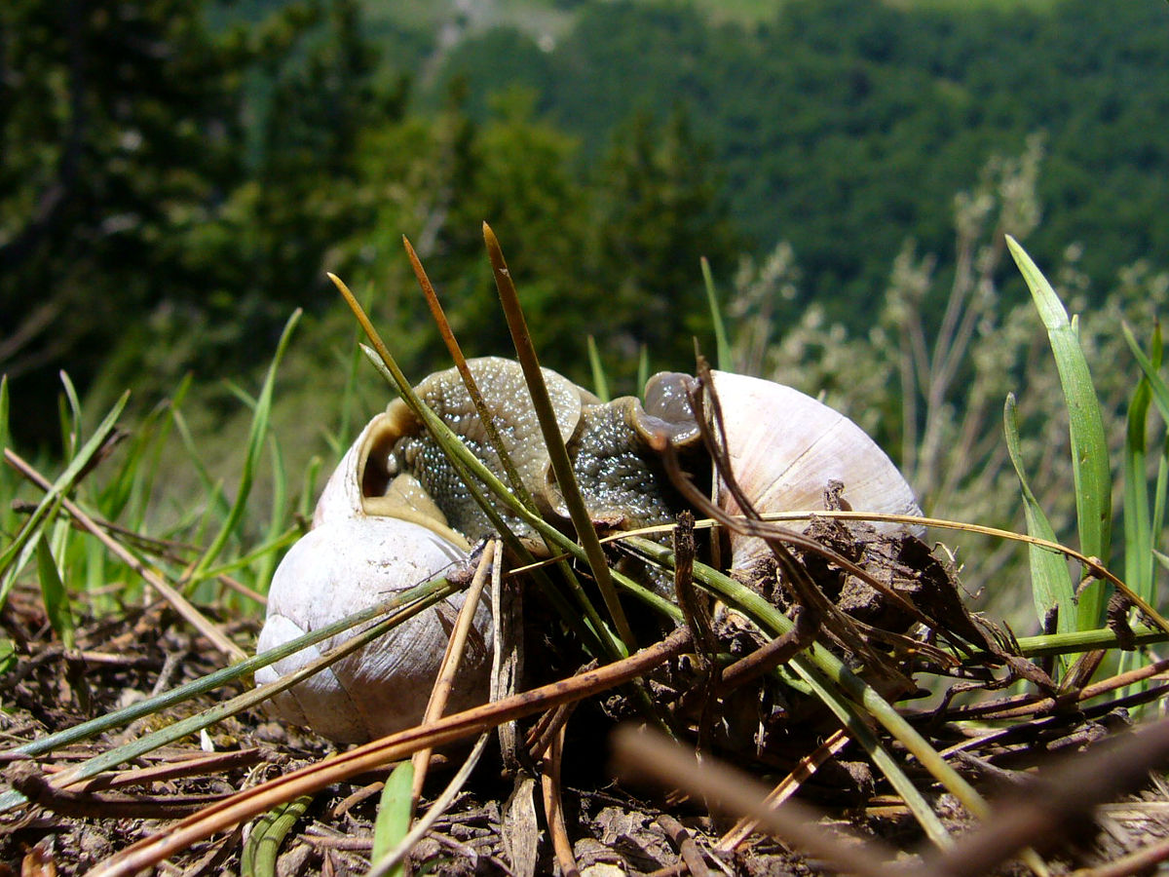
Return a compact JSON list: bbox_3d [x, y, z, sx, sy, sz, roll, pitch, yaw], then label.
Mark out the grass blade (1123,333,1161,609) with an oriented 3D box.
[{"bbox_3d":[0.089,0.005,0.190,0.006,0.049,0.005,0,5,0],"label":"grass blade"}]

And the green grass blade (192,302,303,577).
[{"bbox_3d":[-0.062,0.002,0.215,0.020,0.051,0.010,0,5,0],"label":"green grass blade"}]

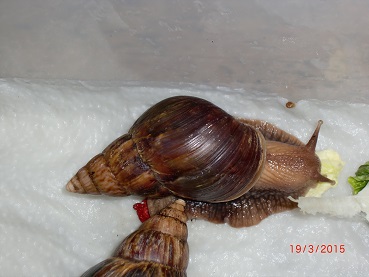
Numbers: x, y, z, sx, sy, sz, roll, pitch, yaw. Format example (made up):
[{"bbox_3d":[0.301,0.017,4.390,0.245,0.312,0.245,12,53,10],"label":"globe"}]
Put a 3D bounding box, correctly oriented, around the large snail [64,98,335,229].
[{"bbox_3d":[0.007,0.006,0.390,0.132,0.054,0.059,-4,60,-2],"label":"large snail"}]

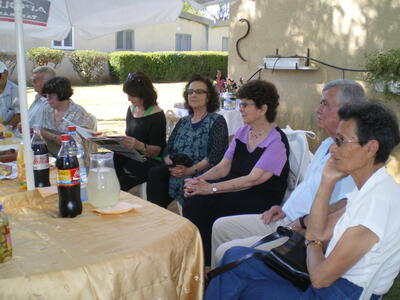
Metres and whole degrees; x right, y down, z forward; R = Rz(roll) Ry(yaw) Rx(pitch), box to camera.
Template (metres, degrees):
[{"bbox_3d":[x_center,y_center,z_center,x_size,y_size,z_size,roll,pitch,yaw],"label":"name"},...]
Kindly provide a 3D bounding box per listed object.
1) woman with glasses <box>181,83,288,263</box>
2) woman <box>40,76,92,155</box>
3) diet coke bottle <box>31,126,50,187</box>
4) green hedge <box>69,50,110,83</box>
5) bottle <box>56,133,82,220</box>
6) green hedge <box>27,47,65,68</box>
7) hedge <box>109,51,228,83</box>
[{"bbox_3d":[0.210,0.203,2.576,0.740,1.200,0.500,-5,14,-21],"label":"woman with glasses"},{"bbox_3d":[-1.210,-0.050,3.801,0.500,1.160,0.700,11,17,42],"label":"woman"},{"bbox_3d":[-0.782,0.056,2.134,0.090,0.325,0.090,-1,13,-6],"label":"diet coke bottle"},{"bbox_3d":[-4.192,-3.053,16.231,1.400,1.220,1.100,-4,13,-18],"label":"green hedge"},{"bbox_3d":[-0.528,0.103,1.764,0.091,0.330,0.091,-1,13,-6],"label":"bottle"},{"bbox_3d":[-5.644,-3.014,15.918,1.300,1.340,1.100,-4,13,-18],"label":"green hedge"},{"bbox_3d":[-1.068,-3.295,17.332,4.700,1.220,1.200,-4,13,-18],"label":"hedge"}]

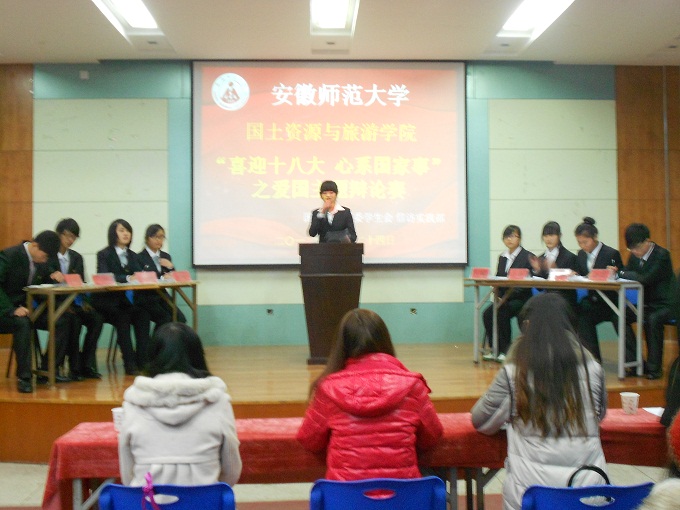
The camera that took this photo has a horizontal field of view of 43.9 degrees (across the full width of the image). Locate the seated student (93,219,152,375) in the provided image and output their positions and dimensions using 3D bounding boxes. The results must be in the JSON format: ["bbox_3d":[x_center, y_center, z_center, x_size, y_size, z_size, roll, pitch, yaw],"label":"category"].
[{"bbox_3d":[-1.890,0.339,7.446,0.460,1.290,0.740,-1,1,-36],"label":"seated student"}]

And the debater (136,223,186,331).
[{"bbox_3d":[-1.603,0.348,7.708,0.450,1.260,0.740,-1,1,-37],"label":"debater"}]

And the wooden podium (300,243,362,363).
[{"bbox_3d":[-0.078,0.416,7.780,0.575,1.100,0.480,0,1,-2],"label":"wooden podium"}]

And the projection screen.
[{"bbox_3d":[-0.109,-1.005,9.250,3.000,2.250,0.050,-1,0,-2],"label":"projection screen"}]

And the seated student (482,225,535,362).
[{"bbox_3d":[1.529,0.335,7.827,0.450,1.240,0.700,0,1,38],"label":"seated student"}]

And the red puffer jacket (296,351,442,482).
[{"bbox_3d":[0.093,0.645,2.930,0.500,0.620,0.450,-1,0,-3],"label":"red puffer jacket"}]

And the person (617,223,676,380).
[{"bbox_3d":[2.568,0.353,7.030,0.700,1.230,0.480,-1,0,-38],"label":"person"}]

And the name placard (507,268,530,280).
[{"bbox_3d":[1.574,0.175,7.450,0.085,0.100,0.200,-1,1,-42],"label":"name placard"}]

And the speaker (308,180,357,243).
[{"bbox_3d":[-0.080,0.136,8.100,0.470,1.700,0.360,-1,0,-2],"label":"speaker"}]

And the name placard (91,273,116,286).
[{"bbox_3d":[-1.970,0.211,7.050,0.085,0.100,0.200,0,0,41],"label":"name placard"}]

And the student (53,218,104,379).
[{"bbox_3d":[-2.215,0.341,7.130,0.480,1.300,0.740,-1,1,-32],"label":"student"}]

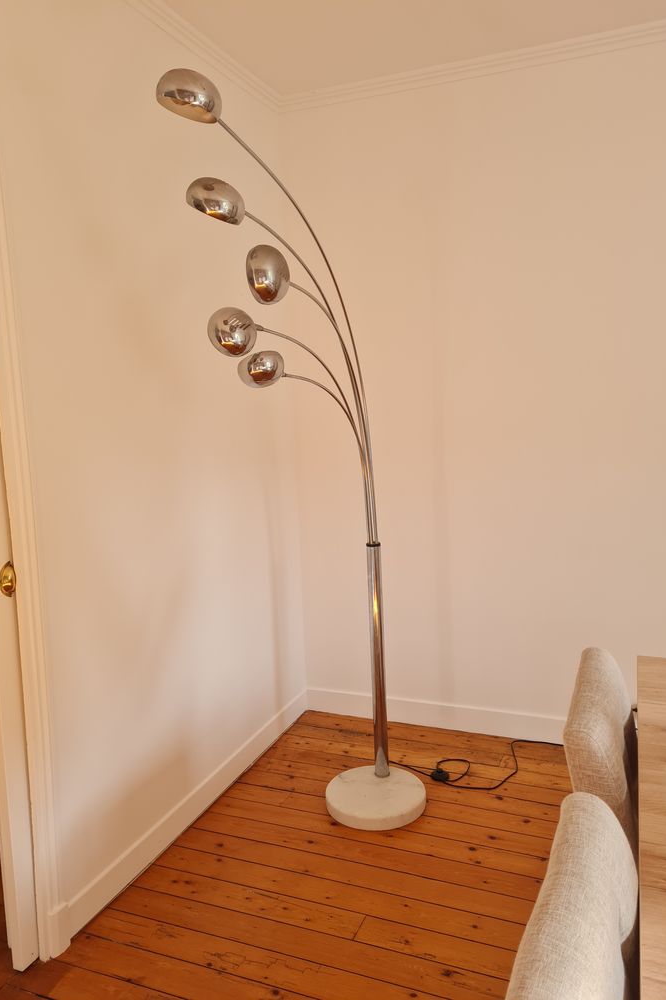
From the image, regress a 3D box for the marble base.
[{"bbox_3d":[0.150,1.032,2.612,0.350,0.043,0.350,-2,7,0],"label":"marble base"}]

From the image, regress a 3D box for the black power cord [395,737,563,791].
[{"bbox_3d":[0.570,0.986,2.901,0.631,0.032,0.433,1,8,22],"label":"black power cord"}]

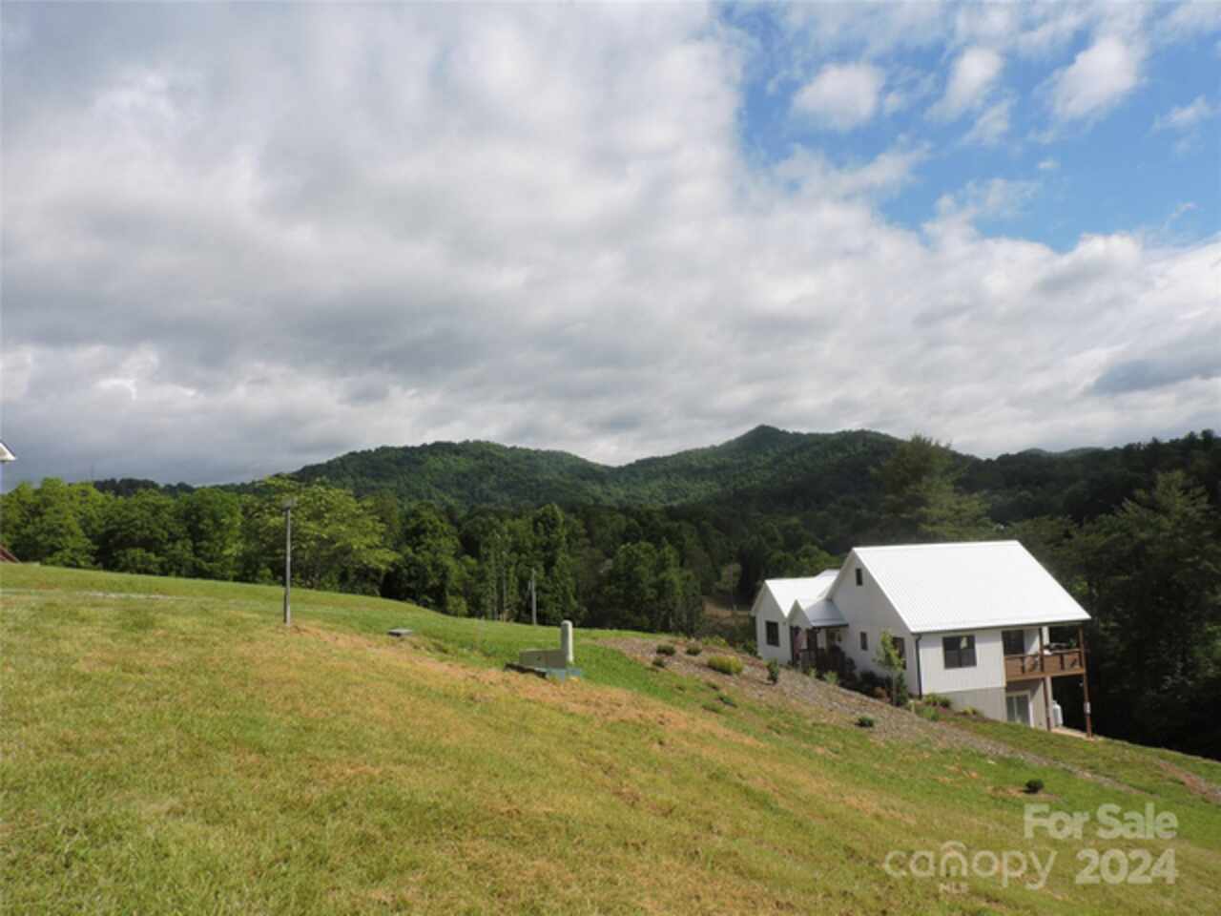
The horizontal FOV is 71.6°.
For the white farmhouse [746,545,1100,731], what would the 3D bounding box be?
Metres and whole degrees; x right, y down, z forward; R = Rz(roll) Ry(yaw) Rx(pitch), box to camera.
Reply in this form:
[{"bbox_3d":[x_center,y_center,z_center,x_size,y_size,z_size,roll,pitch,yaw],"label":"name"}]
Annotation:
[{"bbox_3d":[17.137,10.157,49.519,13.338,10.136,14.162,-1,-5,-16],"label":"white farmhouse"}]

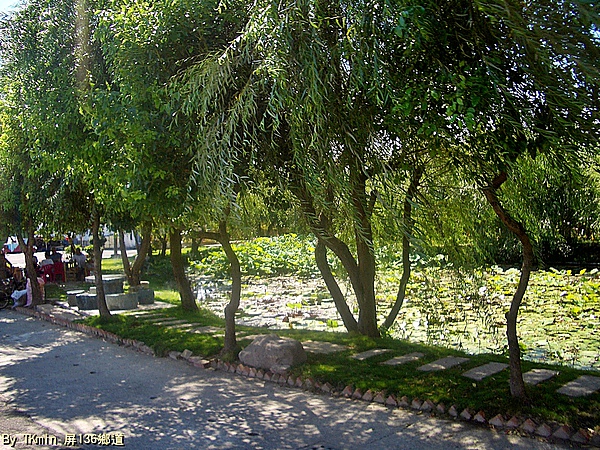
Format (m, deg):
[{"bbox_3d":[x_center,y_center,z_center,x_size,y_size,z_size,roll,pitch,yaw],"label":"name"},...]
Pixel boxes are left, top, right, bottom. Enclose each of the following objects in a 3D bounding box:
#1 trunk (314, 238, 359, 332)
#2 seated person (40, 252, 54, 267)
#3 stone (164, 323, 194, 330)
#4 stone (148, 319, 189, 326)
[{"bbox_3d":[0.596,0.987,9.900,0.720,1.530,0.400,0,-1,0],"label":"trunk"},{"bbox_3d":[-9.073,1.509,21.800,0.500,1.150,0.700,0,-1,-3],"label":"seated person"},{"bbox_3d":[-2.102,1.847,10.851,0.290,0.070,0.830,-1,-2,41],"label":"stone"},{"bbox_3d":[-2.327,1.768,10.901,0.644,0.050,0.301,1,-2,-40],"label":"stone"}]

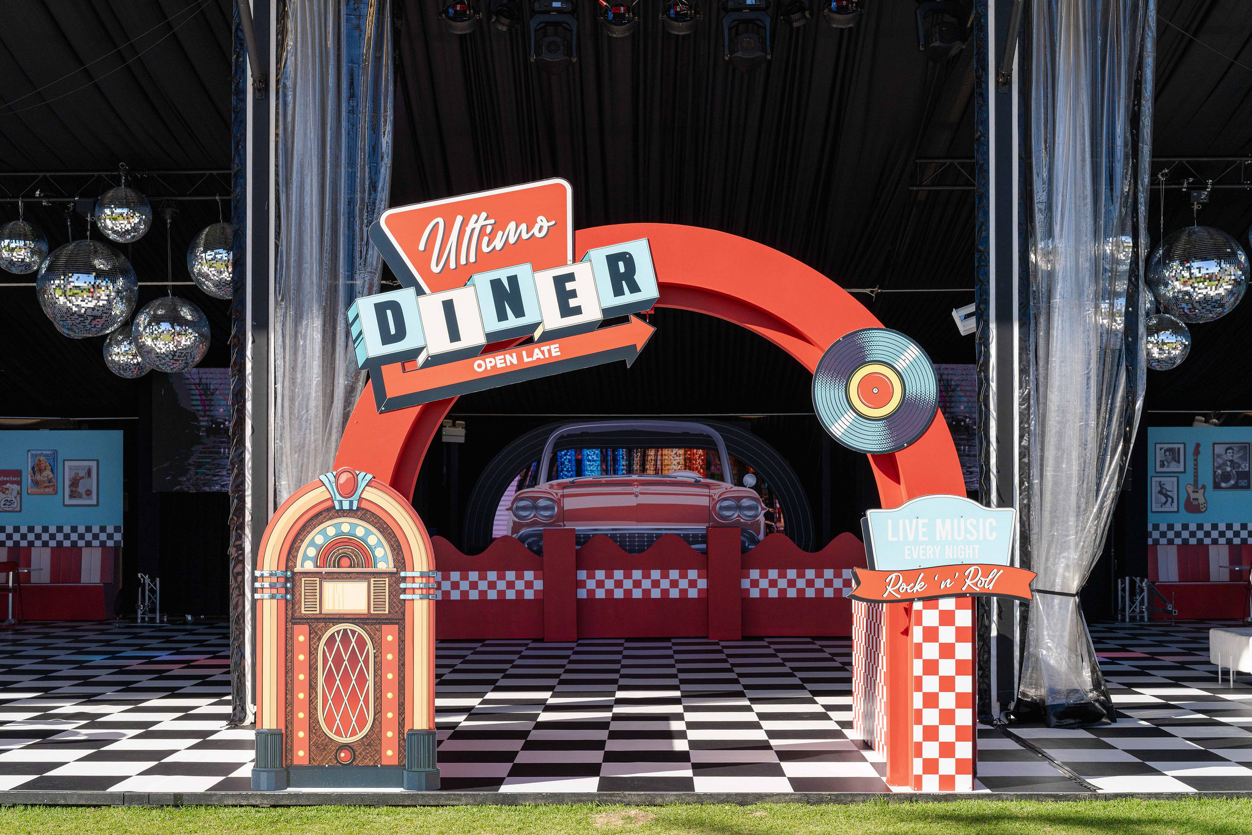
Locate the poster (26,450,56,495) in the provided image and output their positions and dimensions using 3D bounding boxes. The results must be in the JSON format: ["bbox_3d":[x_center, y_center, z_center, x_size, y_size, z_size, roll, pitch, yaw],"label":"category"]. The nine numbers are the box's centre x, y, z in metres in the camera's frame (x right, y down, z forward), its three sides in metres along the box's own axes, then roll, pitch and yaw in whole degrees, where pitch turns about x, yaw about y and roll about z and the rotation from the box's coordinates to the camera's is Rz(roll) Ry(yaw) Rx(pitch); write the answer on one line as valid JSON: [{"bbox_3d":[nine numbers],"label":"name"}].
[{"bbox_3d":[-7.498,0.707,22.300,0.388,0.577,0.025,0,-2,1],"label":"poster"}]

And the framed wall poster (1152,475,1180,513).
[{"bbox_3d":[6.810,0.976,21.950,0.356,0.468,0.030,0,-2,1],"label":"framed wall poster"}]

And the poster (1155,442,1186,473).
[{"bbox_3d":[6.947,0.518,22.200,0.390,0.395,0.025,0,-2,1],"label":"poster"}]

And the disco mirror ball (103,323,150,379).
[{"bbox_3d":[-4.811,-0.647,16.900,0.530,0.530,0.530,0,-2,1],"label":"disco mirror ball"}]

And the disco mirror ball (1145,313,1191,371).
[{"bbox_3d":[4.968,-0.692,16.100,0.520,0.520,0.520,0,-2,1],"label":"disco mirror ball"}]

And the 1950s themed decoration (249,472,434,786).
[{"bbox_3d":[-1.442,1.091,8.950,0.955,1.650,0.090,0,-2,1],"label":"1950s themed decoration"}]

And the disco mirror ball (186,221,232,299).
[{"bbox_3d":[-3.847,-1.504,16.700,0.735,0.735,0.735,0,-2,1],"label":"disco mirror ball"}]

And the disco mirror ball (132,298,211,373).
[{"bbox_3d":[-4.318,-0.789,16.500,0.725,0.725,0.725,0,-2,0],"label":"disco mirror ball"}]

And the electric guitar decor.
[{"bbox_3d":[7.193,0.766,21.950,0.300,0.905,0.050,0,-2,1],"label":"electric guitar decor"}]

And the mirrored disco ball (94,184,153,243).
[{"bbox_3d":[-4.536,-1.829,15.700,0.500,0.500,0.500,0,-2,0],"label":"mirrored disco ball"}]

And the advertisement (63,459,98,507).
[{"bbox_3d":[-6.939,0.838,22.150,0.451,0.600,0.030,0,-2,1],"label":"advertisement"}]

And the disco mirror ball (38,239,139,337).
[{"bbox_3d":[-5.539,-1.325,17.880,1.000,1.000,1.000,0,-2,0],"label":"disco mirror ball"}]

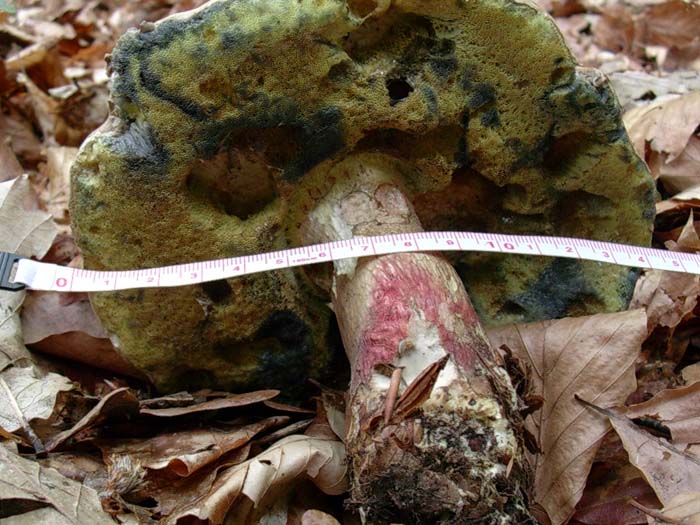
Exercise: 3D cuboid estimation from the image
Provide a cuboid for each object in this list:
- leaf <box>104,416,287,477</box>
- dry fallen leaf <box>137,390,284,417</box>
[{"bbox_3d":[-0.036,0.043,0.210,0.040,0.007,0.017,-11,30,-10],"label":"leaf"},{"bbox_3d":[-0.034,0.034,0.222,0.034,0.004,0.012,-7,28,-1],"label":"dry fallen leaf"}]

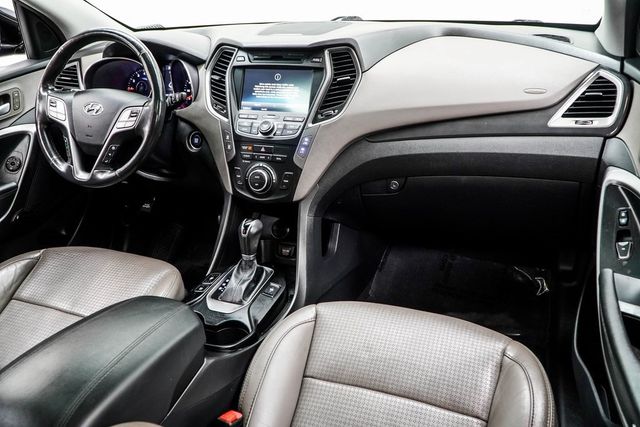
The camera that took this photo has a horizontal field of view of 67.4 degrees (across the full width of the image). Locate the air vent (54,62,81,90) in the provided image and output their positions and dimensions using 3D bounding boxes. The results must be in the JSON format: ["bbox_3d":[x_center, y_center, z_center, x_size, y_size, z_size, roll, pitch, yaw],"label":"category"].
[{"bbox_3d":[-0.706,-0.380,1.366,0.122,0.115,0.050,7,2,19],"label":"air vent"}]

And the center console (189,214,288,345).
[{"bbox_3d":[-0.188,0.138,1.040,0.215,0.210,0.300,7,24,19],"label":"center console"}]

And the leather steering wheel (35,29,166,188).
[{"bbox_3d":[-0.516,-0.247,1.149,0.374,0.374,0.100,7,4,19],"label":"leather steering wheel"}]

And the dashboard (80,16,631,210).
[{"bbox_3d":[-0.067,-0.265,1.249,1.460,0.420,0.460,7,24,19],"label":"dashboard"}]

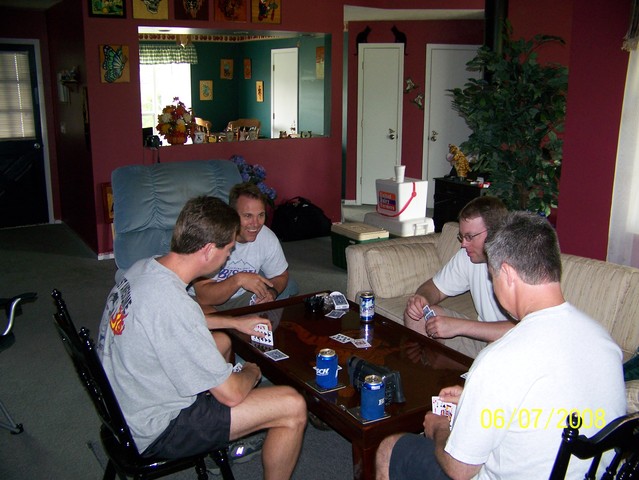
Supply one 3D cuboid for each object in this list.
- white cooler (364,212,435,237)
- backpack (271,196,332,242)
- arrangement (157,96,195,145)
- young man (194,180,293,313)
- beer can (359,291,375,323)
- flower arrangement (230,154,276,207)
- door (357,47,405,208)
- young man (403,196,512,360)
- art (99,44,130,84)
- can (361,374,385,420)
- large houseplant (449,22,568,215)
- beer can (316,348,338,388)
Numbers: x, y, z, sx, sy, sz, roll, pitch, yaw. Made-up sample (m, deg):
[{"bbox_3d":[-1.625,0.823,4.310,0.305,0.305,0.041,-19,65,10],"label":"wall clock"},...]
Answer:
[{"bbox_3d":[0.731,-0.022,6.021,0.364,0.415,0.618,-8,16,-30],"label":"white cooler"},{"bbox_3d":[-0.206,-0.237,6.885,0.608,0.415,0.294,-8,16,-30],"label":"backpack"},{"bbox_3d":[-1.373,-1.139,6.153,0.324,0.446,0.283,-8,16,-30],"label":"arrangement"},{"bbox_3d":[-0.432,0.217,3.249,0.580,1.050,0.780,-7,14,-29],"label":"young man"},{"bbox_3d":[0.218,0.299,2.895,0.066,0.122,0.066,0,12,0],"label":"beer can"},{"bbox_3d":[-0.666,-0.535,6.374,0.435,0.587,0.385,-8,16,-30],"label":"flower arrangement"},{"bbox_3d":[0.793,-1.471,8.417,0.577,2.086,0.091,3,14,11],"label":"door"},{"bbox_3d":[0.807,0.348,3.005,0.739,1.134,0.567,-8,16,-28],"label":"young man"},{"bbox_3d":[-1.776,-1.522,5.615,0.270,0.325,0.030,-8,15,-33],"label":"art"},{"bbox_3d":[0.166,0.491,2.023,0.076,0.126,0.076,0,12,0],"label":"can"},{"bbox_3d":[1.450,-0.617,4.862,0.920,1.980,0.900,-8,15,-33],"label":"large houseplant"},{"bbox_3d":[0.028,0.463,2.350,0.074,0.124,0.074,0,14,0],"label":"beer can"}]

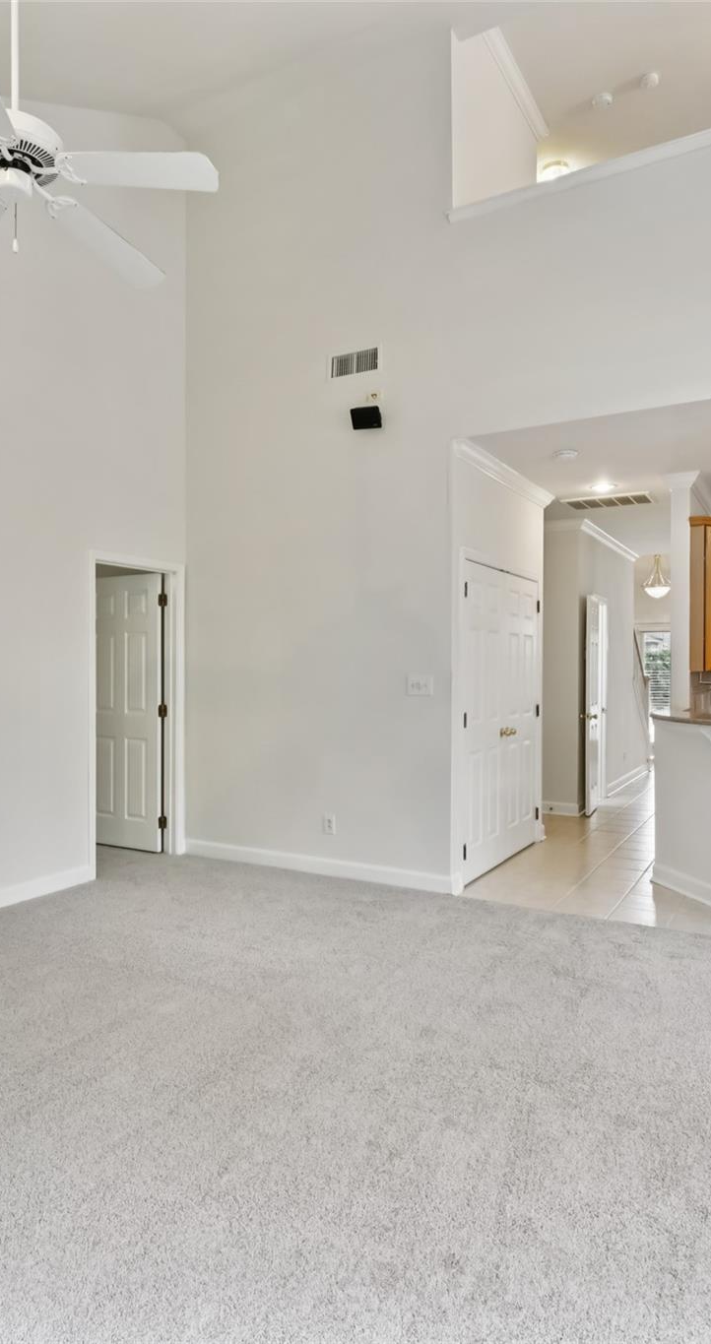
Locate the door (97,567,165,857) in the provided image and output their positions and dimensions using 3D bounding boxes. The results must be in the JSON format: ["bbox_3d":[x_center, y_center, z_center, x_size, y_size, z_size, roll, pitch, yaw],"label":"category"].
[{"bbox_3d":[-1.753,0.309,5.922,0.760,2.030,0.040,0,0,31],"label":"door"}]

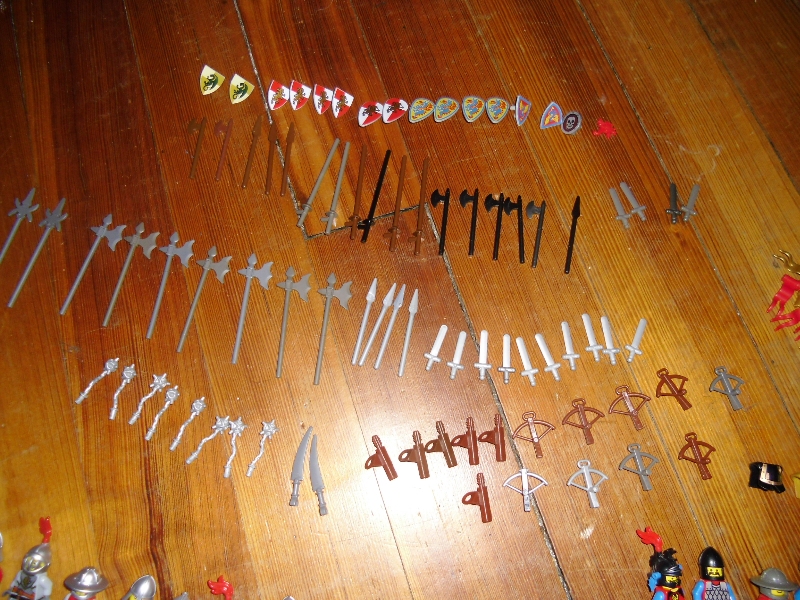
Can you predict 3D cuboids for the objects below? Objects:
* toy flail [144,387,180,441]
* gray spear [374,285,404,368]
[{"bbox_3d":[-0.138,0.066,0.363,0.007,0.011,0.034,22,72,6],"label":"toy flail"},{"bbox_3d":[-0.005,0.016,0.385,0.006,0.004,0.057,17,72,5],"label":"gray spear"}]

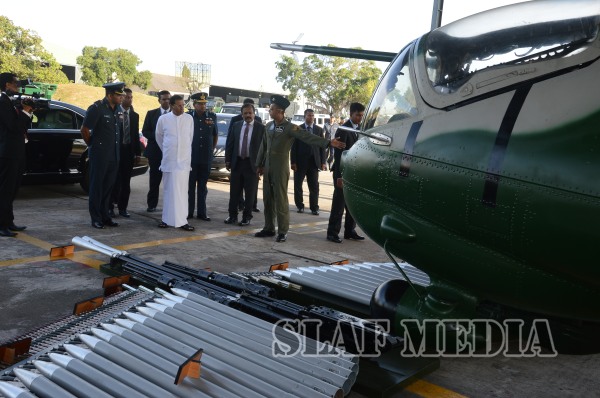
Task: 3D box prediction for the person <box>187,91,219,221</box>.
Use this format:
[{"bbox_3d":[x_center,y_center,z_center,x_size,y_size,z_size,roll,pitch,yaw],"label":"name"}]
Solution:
[{"bbox_3d":[-1.373,-0.596,8.391,0.470,1.770,0.310,2,7,-14],"label":"person"}]

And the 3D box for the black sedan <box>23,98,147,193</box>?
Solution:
[{"bbox_3d":[-4.750,-0.807,8.961,1.880,1.480,5.150,11,10,41],"label":"black sedan"}]

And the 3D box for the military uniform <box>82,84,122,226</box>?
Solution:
[{"bbox_3d":[-2.398,-0.538,7.292,0.380,1.780,0.520,9,9,30],"label":"military uniform"}]

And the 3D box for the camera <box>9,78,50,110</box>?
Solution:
[{"bbox_3d":[-2.890,-1.106,6.400,0.420,0.300,0.180,2,8,-23],"label":"camera"}]

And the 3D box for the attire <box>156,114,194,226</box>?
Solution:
[{"bbox_3d":[-1.604,-0.388,7.687,0.480,1.450,0.310,0,8,-27],"label":"attire"}]

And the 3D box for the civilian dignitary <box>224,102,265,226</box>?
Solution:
[{"bbox_3d":[-0.770,-0.484,8.306,0.550,1.680,0.350,5,7,-2],"label":"civilian dignitary"}]

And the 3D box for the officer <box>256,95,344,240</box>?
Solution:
[{"bbox_3d":[-0.018,-0.381,7.351,1.050,1.760,0.450,7,8,22],"label":"officer"}]

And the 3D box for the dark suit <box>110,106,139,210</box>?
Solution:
[{"bbox_3d":[-2.430,-0.538,8.365,0.480,1.470,0.290,1,8,-22],"label":"dark suit"}]

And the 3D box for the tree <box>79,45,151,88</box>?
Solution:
[{"bbox_3d":[-18.712,-11.601,60.205,7.600,7.337,7.200,5,7,-1],"label":"tree"}]

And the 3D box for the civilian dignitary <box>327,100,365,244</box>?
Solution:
[{"bbox_3d":[0.619,-0.322,7.641,0.380,1.760,0.520,10,9,34],"label":"civilian dignitary"}]

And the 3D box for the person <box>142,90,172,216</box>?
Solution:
[{"bbox_3d":[-2.076,-0.709,8.980,0.500,1.775,0.320,1,7,-18],"label":"person"}]

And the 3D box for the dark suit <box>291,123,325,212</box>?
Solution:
[{"bbox_3d":[0.130,-0.506,9.715,0.540,1.450,0.320,4,7,-3],"label":"dark suit"}]

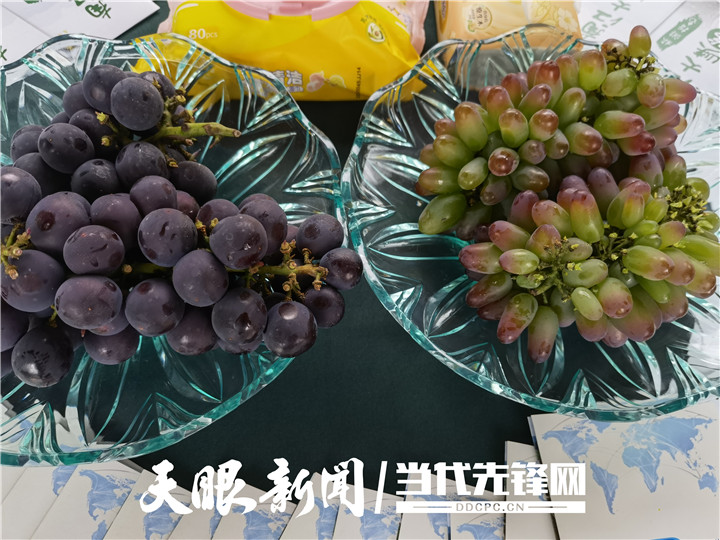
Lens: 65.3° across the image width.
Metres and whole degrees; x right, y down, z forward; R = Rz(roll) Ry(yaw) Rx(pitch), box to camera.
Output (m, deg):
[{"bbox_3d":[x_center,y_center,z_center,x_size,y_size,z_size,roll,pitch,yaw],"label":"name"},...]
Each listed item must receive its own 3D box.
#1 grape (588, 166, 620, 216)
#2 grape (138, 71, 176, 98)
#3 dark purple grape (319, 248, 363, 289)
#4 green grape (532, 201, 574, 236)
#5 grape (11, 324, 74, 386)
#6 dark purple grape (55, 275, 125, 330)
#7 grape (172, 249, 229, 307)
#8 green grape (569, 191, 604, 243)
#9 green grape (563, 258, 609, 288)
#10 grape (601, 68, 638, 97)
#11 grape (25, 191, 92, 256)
[{"bbox_3d":[0.137,-0.043,0.318,0.016,0.016,0.032,-12,75,-3],"label":"grape"},{"bbox_3d":[-0.119,-0.103,0.325,0.025,0.025,0.025,1,63,-2],"label":"grape"},{"bbox_3d":[-0.010,0.000,0.303,0.024,0.023,0.023,0,65,-3],"label":"dark purple grape"},{"bbox_3d":[0.104,-0.028,0.304,0.026,0.015,0.015,31,90,-7],"label":"green grape"},{"bbox_3d":[-0.150,0.041,0.266,0.029,0.029,0.029,0,65,-4],"label":"grape"},{"bbox_3d":[-0.124,0.015,0.258,0.029,0.025,0.025,7,89,-6],"label":"dark purple grape"},{"bbox_3d":[-0.081,0.004,0.286,0.028,0.029,0.028,1,63,-2],"label":"grape"},{"bbox_3d":[0.122,-0.029,0.302,0.016,0.016,0.029,-17,107,6],"label":"green grape"},{"bbox_3d":[0.120,0.002,0.298,0.025,0.014,0.014,-19,90,26],"label":"green grape"},{"bbox_3d":[0.155,-0.112,0.335,0.024,0.015,0.015,-30,90,5],"label":"grape"},{"bbox_3d":[-0.170,-0.027,0.317,0.034,0.032,0.032,9,65,0],"label":"grape"}]

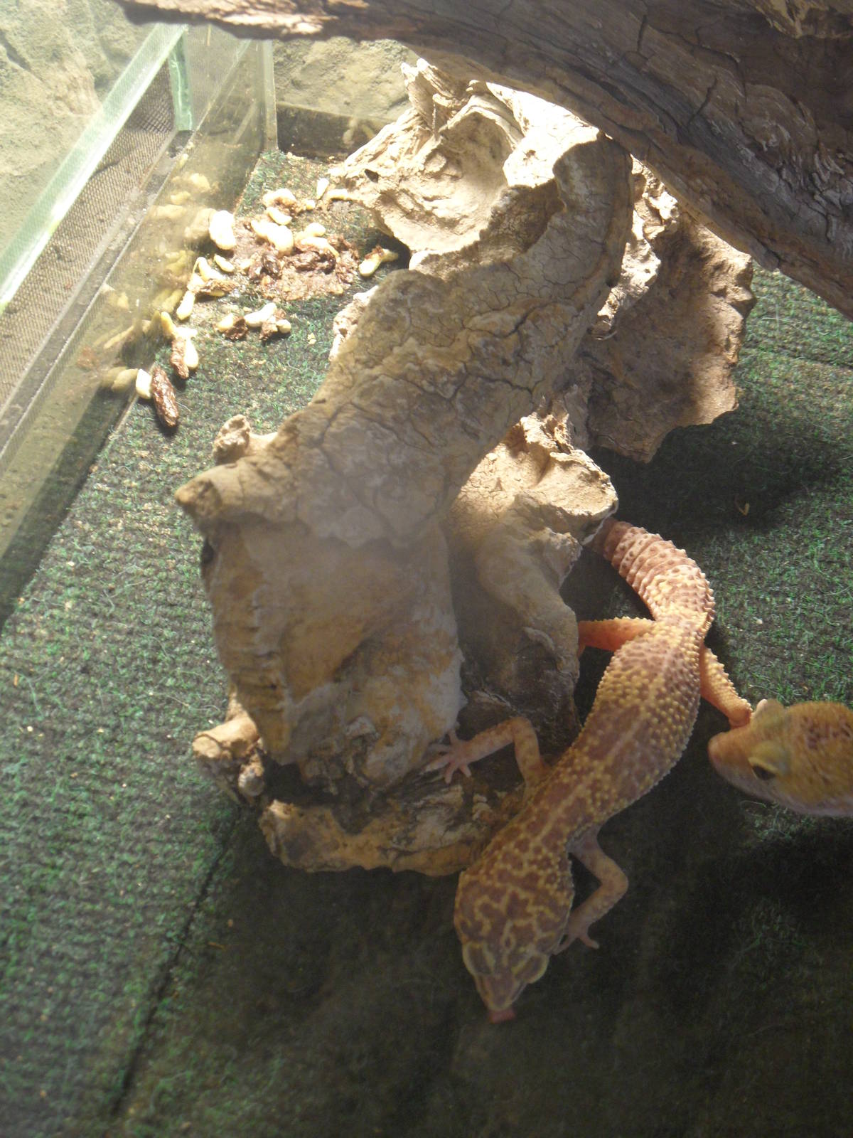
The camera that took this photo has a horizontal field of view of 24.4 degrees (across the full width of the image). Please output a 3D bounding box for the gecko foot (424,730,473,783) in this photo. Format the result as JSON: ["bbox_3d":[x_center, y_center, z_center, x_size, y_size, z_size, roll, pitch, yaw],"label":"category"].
[{"bbox_3d":[0.005,0.046,0.478,0.011,0.006,0.014,-26,56,-21],"label":"gecko foot"}]

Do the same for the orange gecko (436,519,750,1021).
[{"bbox_3d":[0.036,0.041,0.481,0.073,0.030,0.147,18,53,13],"label":"orange gecko"}]

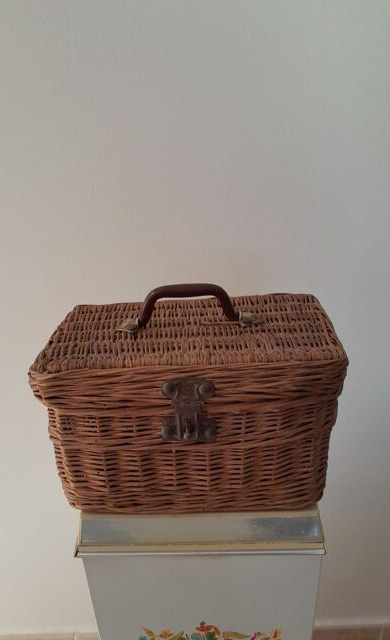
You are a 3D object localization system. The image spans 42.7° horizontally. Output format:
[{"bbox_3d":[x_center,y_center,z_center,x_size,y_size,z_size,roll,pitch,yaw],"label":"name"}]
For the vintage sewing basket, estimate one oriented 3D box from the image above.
[{"bbox_3d":[-0.003,0.082,0.637,0.336,0.262,0.188,-2,25,3],"label":"vintage sewing basket"}]

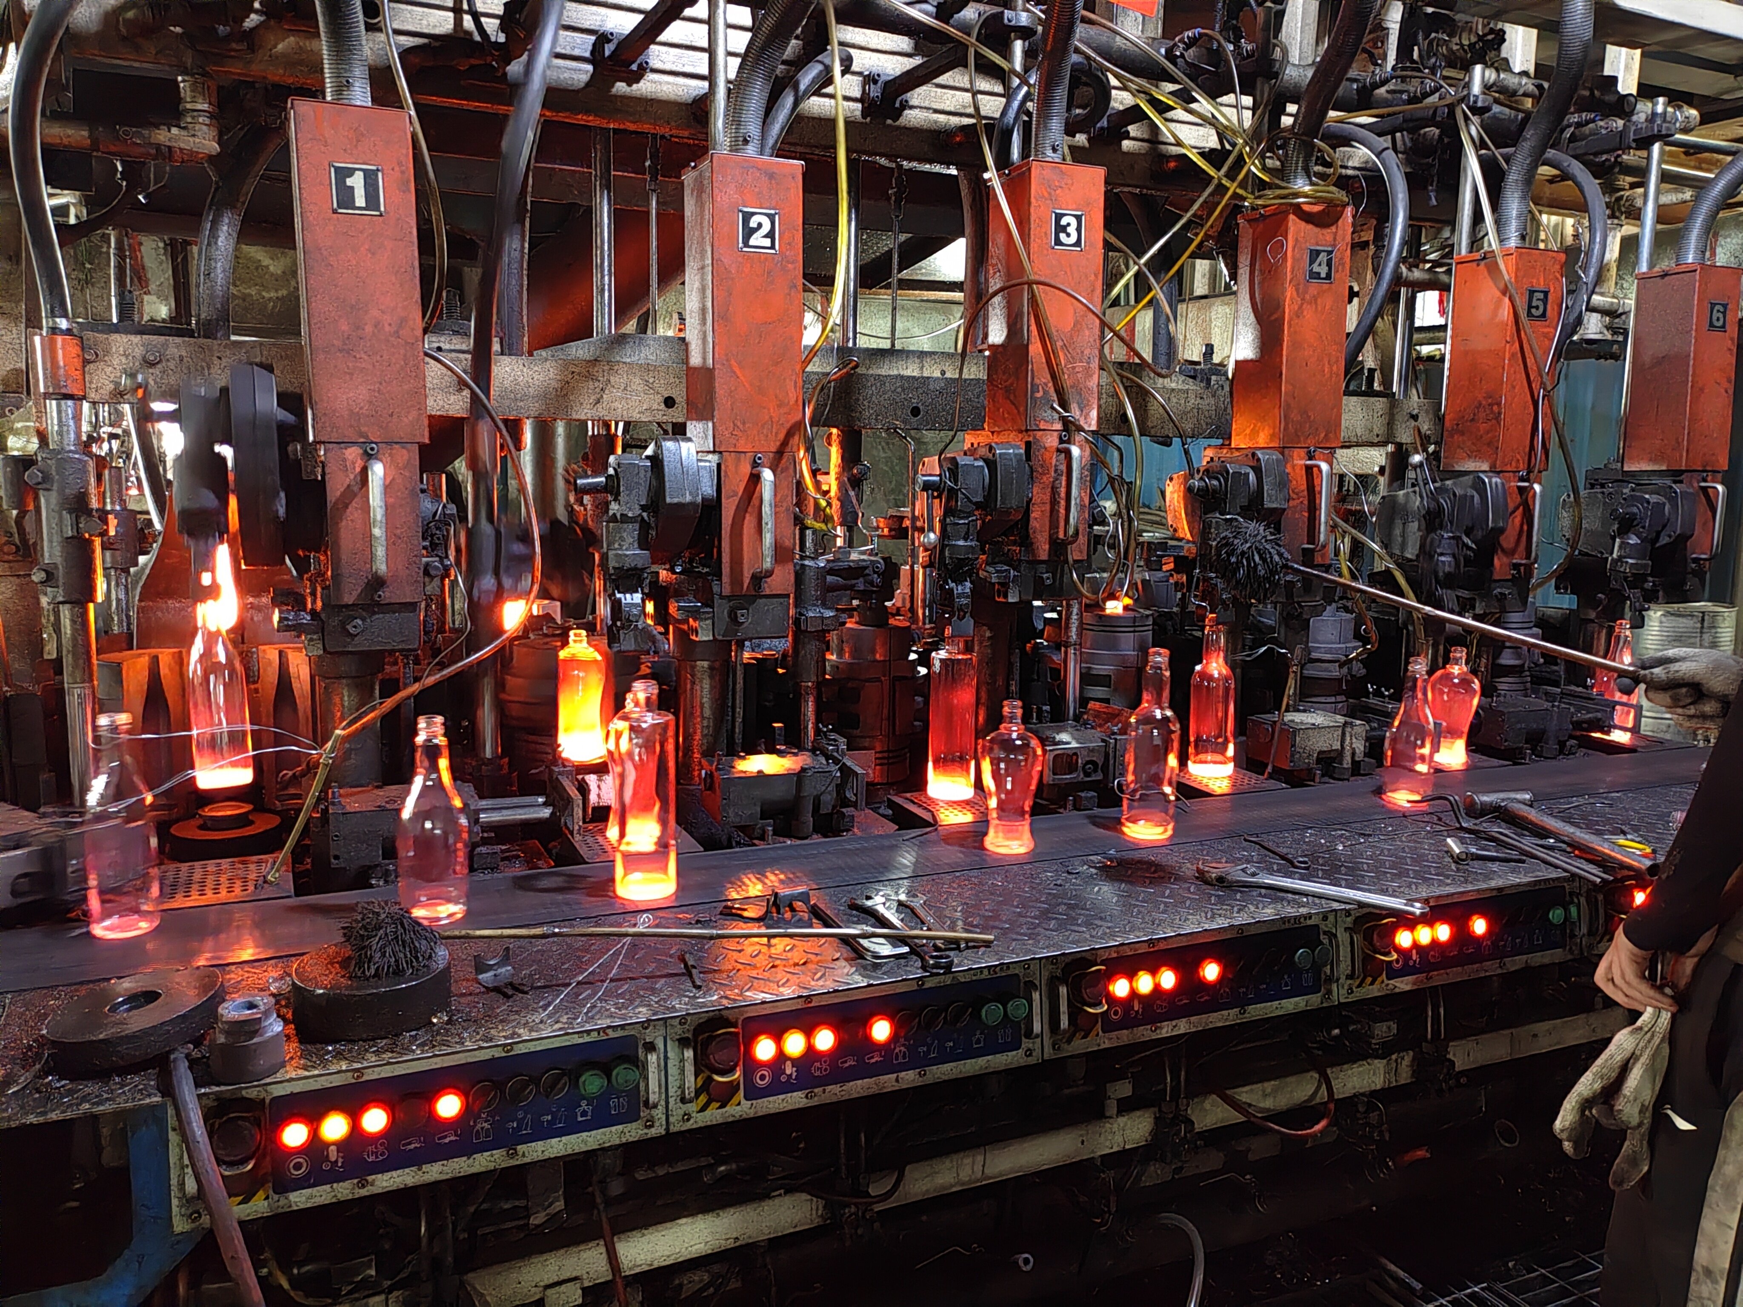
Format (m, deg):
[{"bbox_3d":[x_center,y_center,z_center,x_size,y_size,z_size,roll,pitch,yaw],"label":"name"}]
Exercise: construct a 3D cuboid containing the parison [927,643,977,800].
[{"bbox_3d":[0.148,0.110,2.441,0.085,0.294,0.085,1,8,0],"label":"parison"}]

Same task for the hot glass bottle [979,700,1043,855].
[{"bbox_3d":[0.198,0.174,1.943,0.090,0.217,0.090,1,8,0],"label":"hot glass bottle"}]

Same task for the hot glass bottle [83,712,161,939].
[{"bbox_3d":[-0.849,0.193,1.536,0.080,0.246,0.080,-3,9,-25],"label":"hot glass bottle"}]

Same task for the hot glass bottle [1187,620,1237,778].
[{"bbox_3d":[0.615,0.079,2.444,0.079,0.279,0.079,1,8,0],"label":"hot glass bottle"}]

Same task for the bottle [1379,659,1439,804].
[{"bbox_3d":[1.006,0.141,2.522,0.088,0.268,0.088,-3,9,-25],"label":"bottle"}]

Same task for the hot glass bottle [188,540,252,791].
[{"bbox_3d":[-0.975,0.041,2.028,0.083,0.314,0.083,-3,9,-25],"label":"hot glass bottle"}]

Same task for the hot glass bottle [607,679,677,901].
[{"bbox_3d":[-0.317,0.189,1.911,0.083,0.299,0.083,-3,9,-25],"label":"hot glass bottle"}]

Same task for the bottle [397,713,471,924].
[{"bbox_3d":[-0.519,0.194,1.609,0.081,0.239,0.081,-3,9,-25],"label":"bottle"}]

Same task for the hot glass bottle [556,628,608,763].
[{"bbox_3d":[-0.469,0.068,2.208,0.077,0.212,0.077,-3,9,-25],"label":"hot glass bottle"}]

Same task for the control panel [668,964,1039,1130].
[{"bbox_3d":[-0.004,0.455,1.591,0.483,0.133,0.070,-3,3,-25],"label":"control panel"}]

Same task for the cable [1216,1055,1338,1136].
[{"bbox_3d":[0.555,0.612,1.870,0.200,0.110,0.050,-3,9,-25],"label":"cable"}]

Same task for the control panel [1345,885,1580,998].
[{"bbox_3d":[0.874,0.413,1.993,0.483,0.133,0.070,-3,3,-25],"label":"control panel"}]

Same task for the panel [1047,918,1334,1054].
[{"bbox_3d":[0.435,0.434,1.792,0.483,0.133,0.070,-3,3,-25],"label":"panel"}]

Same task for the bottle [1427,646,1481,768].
[{"bbox_3d":[1.100,0.099,2.574,0.090,0.222,0.090,-3,9,-25],"label":"bottle"}]

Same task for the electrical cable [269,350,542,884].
[{"bbox_3d":[-0.672,-0.055,1.961,0.384,0.758,0.200,-3,9,-25],"label":"electrical cable"}]

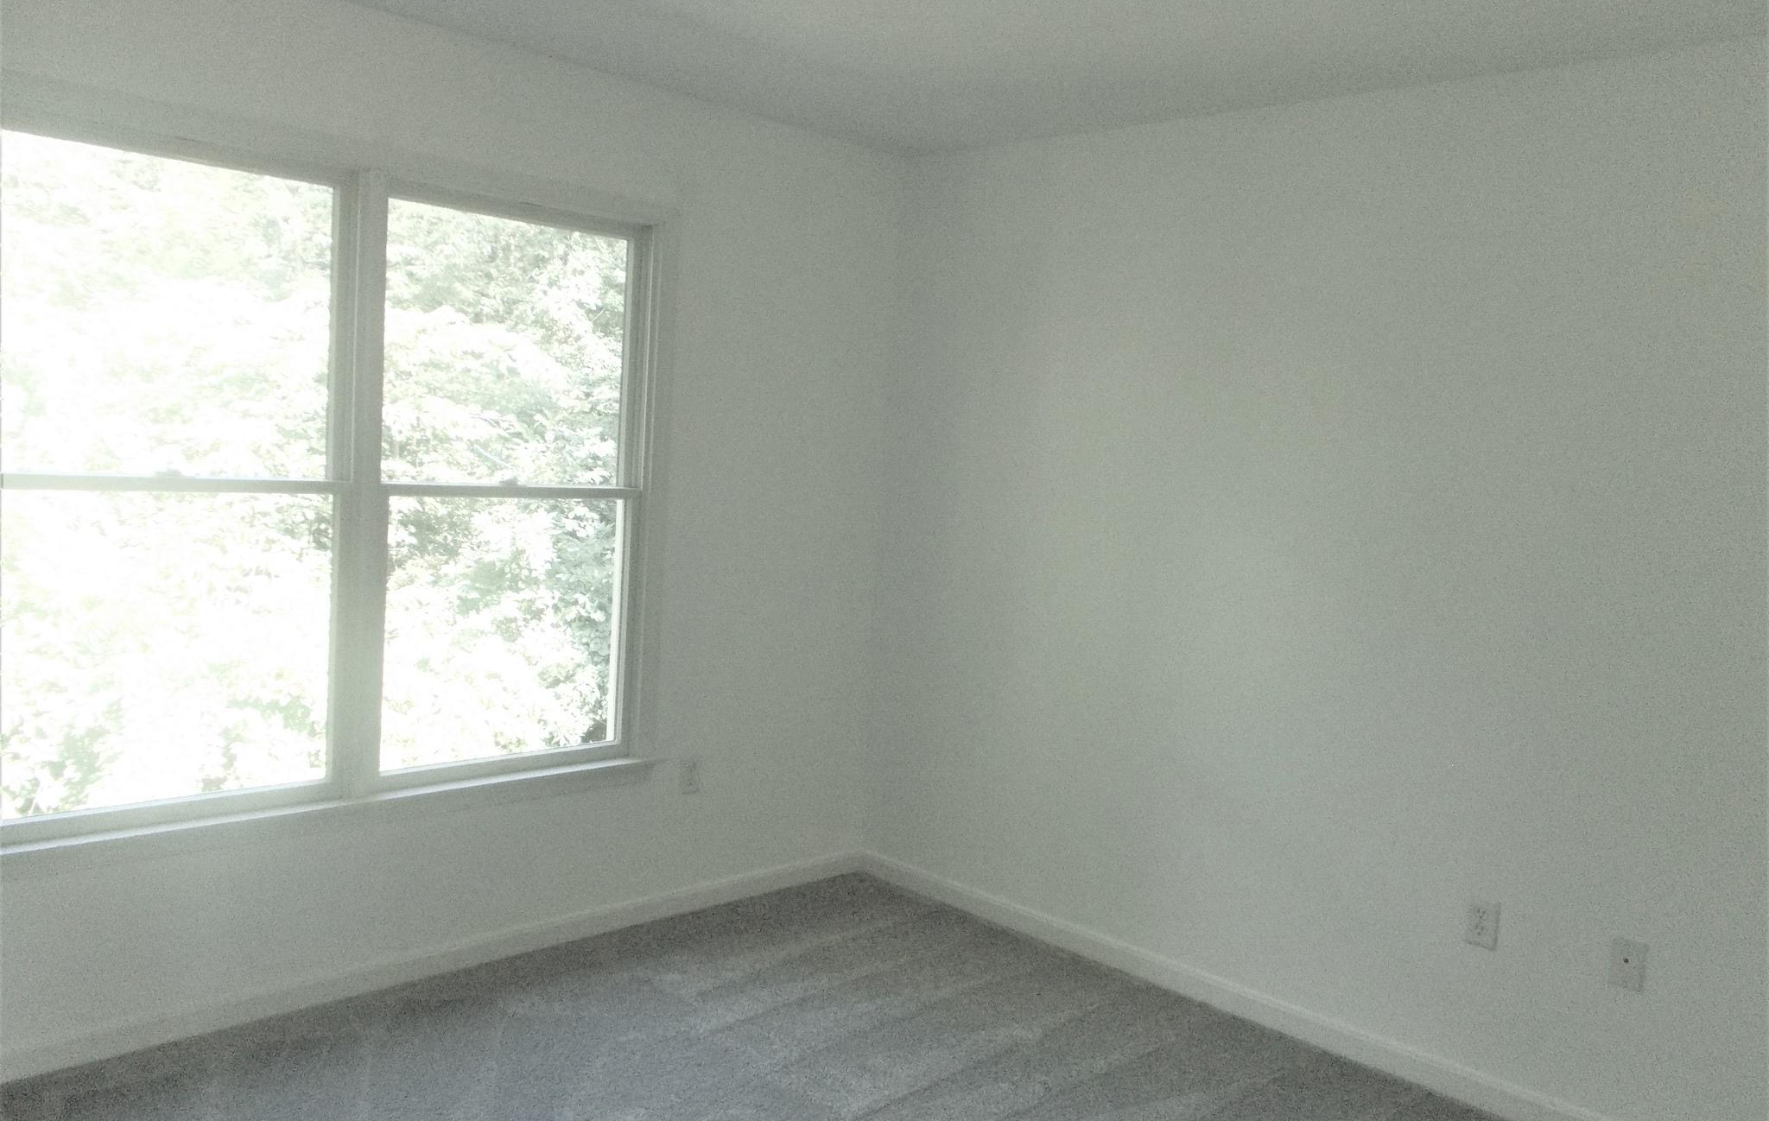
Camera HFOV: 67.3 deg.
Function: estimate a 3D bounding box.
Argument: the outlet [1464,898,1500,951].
[{"bbox_3d":[1.423,0.868,3.166,0.071,0.114,0.010,8,7,44],"label":"outlet"}]

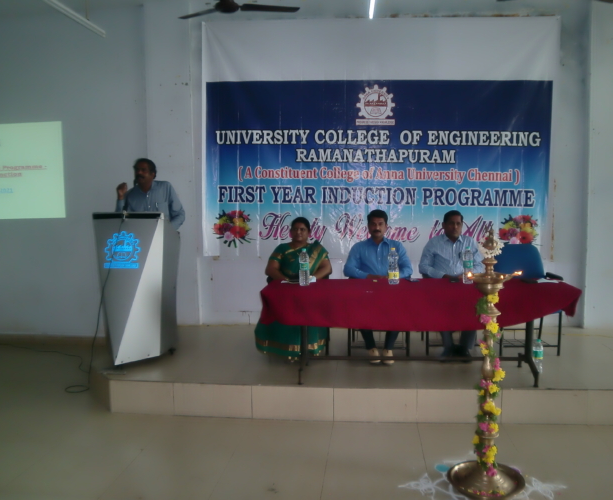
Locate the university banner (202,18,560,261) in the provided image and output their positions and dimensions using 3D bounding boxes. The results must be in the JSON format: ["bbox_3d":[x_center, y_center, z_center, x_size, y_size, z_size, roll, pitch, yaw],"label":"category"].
[{"bbox_3d":[0.722,-1.140,5.683,3.701,2.493,0.050,0,5,6],"label":"university banner"}]

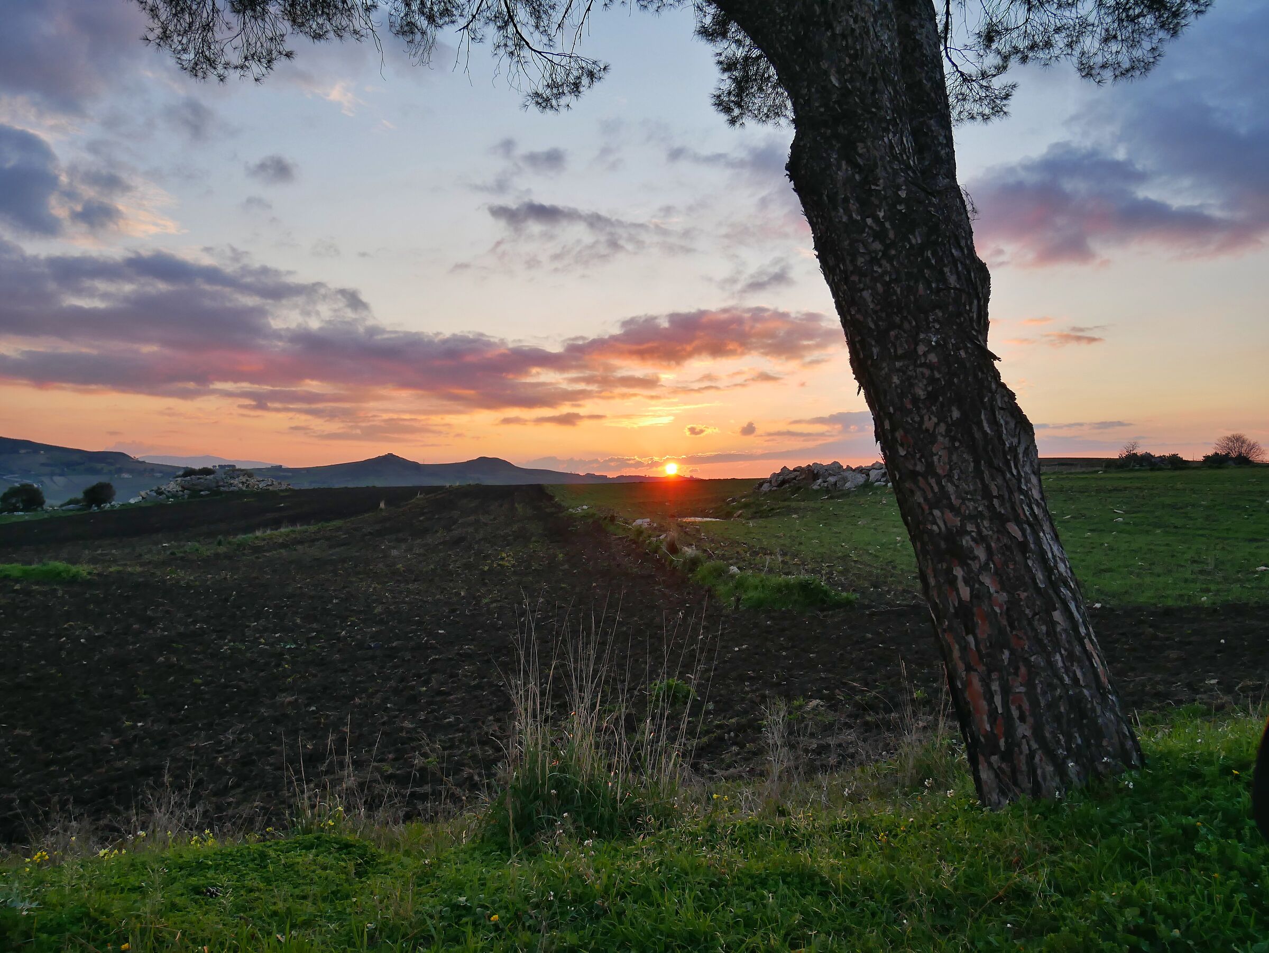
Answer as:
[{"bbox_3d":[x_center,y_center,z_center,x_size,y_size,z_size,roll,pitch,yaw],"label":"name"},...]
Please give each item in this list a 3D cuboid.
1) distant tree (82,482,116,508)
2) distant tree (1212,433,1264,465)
[{"bbox_3d":[-51.710,1.750,85.000,3.000,2.500,2.900,0,0,0],"label":"distant tree"},{"bbox_3d":[54.970,-2.430,80.000,4.200,2.950,4.000,0,0,0],"label":"distant tree"}]

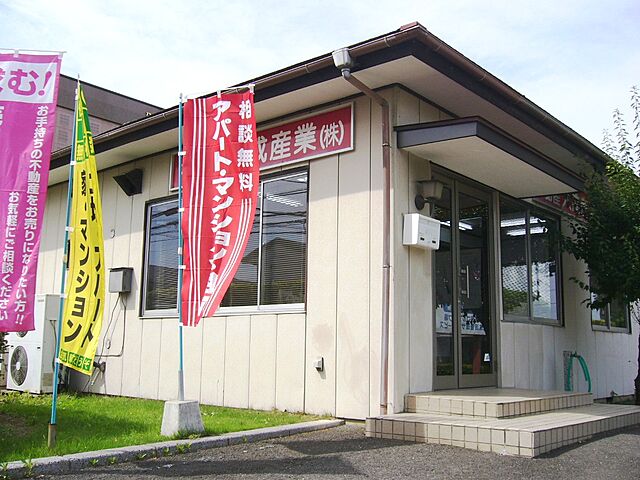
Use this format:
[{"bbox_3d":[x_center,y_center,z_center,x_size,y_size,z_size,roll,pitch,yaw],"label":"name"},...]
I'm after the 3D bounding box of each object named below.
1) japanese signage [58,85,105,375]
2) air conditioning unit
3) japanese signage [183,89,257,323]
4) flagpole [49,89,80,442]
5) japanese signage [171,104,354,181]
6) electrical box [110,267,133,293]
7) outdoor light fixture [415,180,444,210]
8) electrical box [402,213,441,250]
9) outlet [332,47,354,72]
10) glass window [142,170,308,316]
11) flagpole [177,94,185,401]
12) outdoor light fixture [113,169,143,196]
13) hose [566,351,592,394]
[{"bbox_3d":[-1.442,-0.090,3.913,0.170,1.740,0.520,7,-11,-35],"label":"japanese signage"},{"bbox_3d":[-3.850,1.412,8.841,0.950,1.290,0.300,-7,-12,40],"label":"air conditioning unit"},{"bbox_3d":[-0.763,-0.245,4.905,0.600,1.800,0.180,-6,-11,38],"label":"japanese signage"},{"bbox_3d":[-1.674,0.091,4.265,0.042,2.470,0.042,-7,-12,40],"label":"flagpole"},{"bbox_3d":[-0.697,-0.913,6.833,2.721,0.457,0.080,-7,-12,40],"label":"japanese signage"},{"bbox_3d":[-2.600,0.522,8.440,0.300,0.300,0.160,-7,-12,40],"label":"electrical box"},{"bbox_3d":[1.050,-0.437,6.212,0.210,0.260,0.150,-7,-12,40],"label":"outdoor light fixture"},{"bbox_3d":[0.925,-0.063,5.848,0.150,0.270,0.366,-7,-12,40],"label":"electrical box"},{"bbox_3d":[0.205,-1.608,5.766,0.150,0.190,0.130,-7,-12,40],"label":"outlet"},{"bbox_3d":[-1.142,0.118,7.091,2.709,1.440,0.100,-7,-12,40],"label":"glass window"},{"bbox_3d":[-1.058,0.015,4.945,0.036,2.400,0.036,-9,-12,39],"label":"flagpole"},{"bbox_3d":[-2.418,-0.734,8.207,0.260,0.320,0.200,-7,-12,40],"label":"outdoor light fixture"},{"bbox_3d":[3.243,1.681,8.086,0.300,0.560,0.240,-7,-12,40],"label":"hose"}]

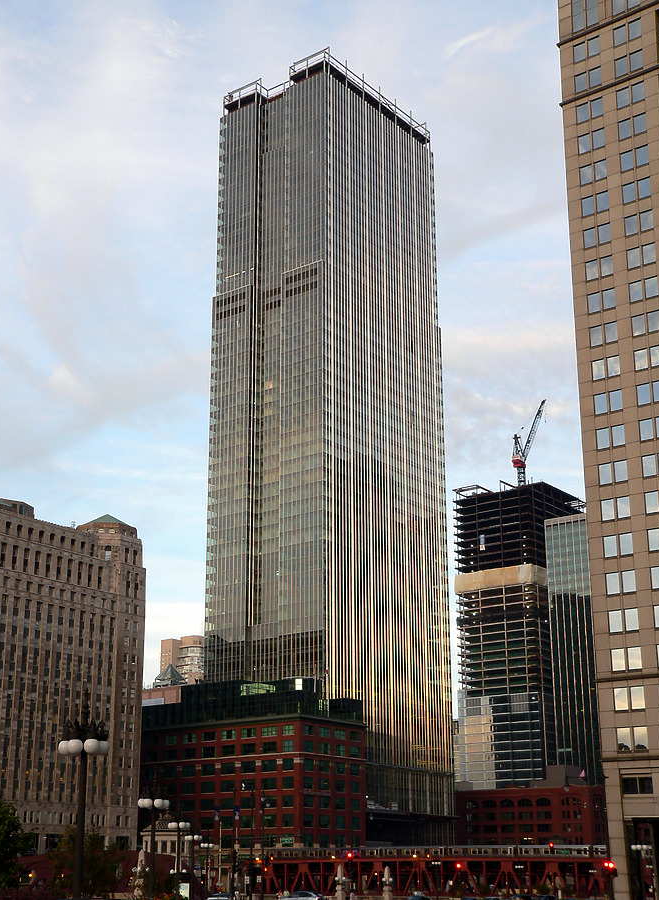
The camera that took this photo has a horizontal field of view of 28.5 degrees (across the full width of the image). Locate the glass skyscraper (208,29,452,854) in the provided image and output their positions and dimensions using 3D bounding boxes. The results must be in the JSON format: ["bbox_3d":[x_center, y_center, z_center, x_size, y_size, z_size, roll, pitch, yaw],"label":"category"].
[{"bbox_3d":[0.365,4.119,391.863,41.500,239.000,61.000,-13,-22,35],"label":"glass skyscraper"}]

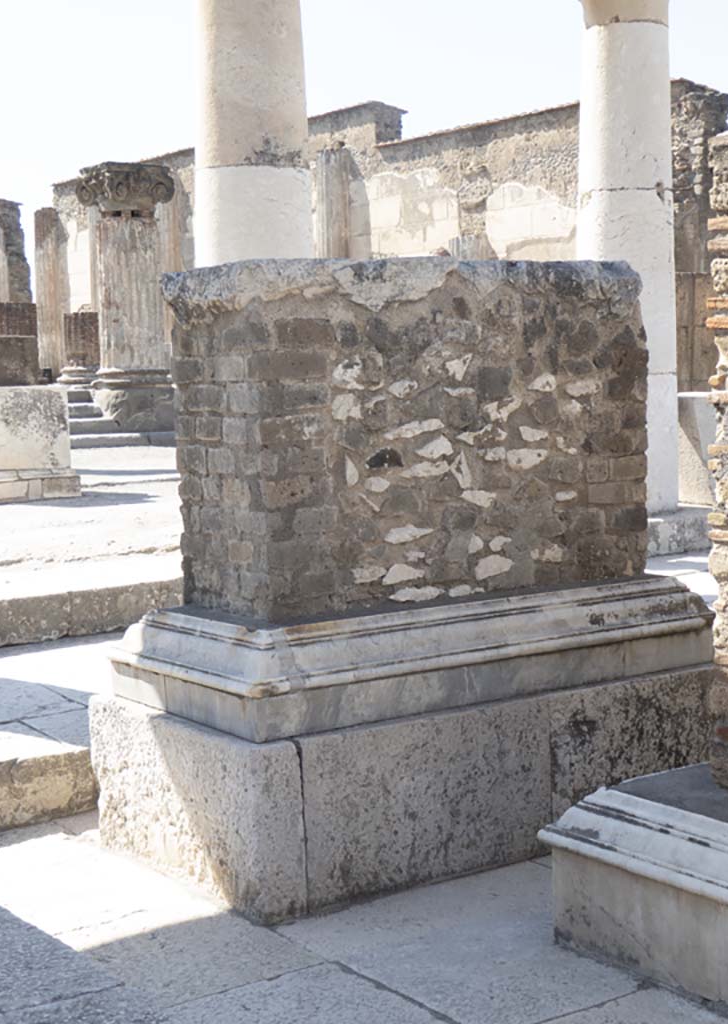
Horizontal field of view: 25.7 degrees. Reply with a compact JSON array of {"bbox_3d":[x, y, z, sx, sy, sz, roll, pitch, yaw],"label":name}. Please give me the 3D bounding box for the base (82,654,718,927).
[{"bbox_3d":[0.229,0.834,5.594,2.100,0.510,1.050,-5,6,-36],"label":"base"}]

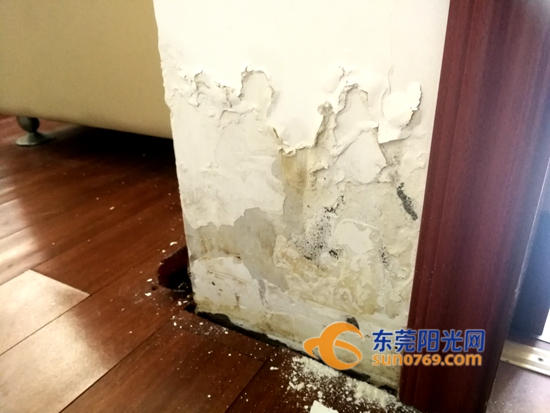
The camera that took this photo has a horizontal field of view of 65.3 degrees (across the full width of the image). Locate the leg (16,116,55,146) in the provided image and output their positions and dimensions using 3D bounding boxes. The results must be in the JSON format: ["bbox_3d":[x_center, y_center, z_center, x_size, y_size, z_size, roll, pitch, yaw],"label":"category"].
[{"bbox_3d":[-0.664,-0.214,1.173,0.094,0.074,0.094,12,29,27],"label":"leg"}]

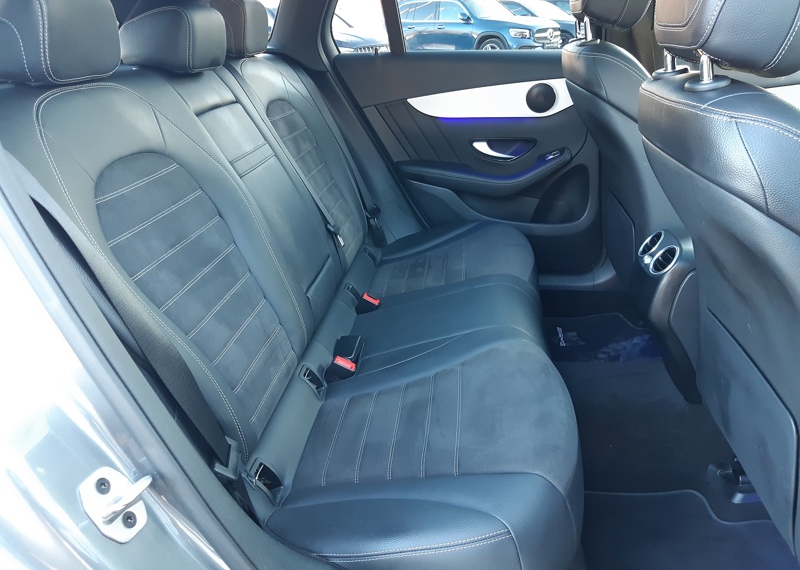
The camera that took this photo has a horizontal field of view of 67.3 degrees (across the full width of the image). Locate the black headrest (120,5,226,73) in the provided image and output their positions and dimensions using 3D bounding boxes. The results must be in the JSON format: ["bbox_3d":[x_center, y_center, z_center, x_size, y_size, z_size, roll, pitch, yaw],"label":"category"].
[{"bbox_3d":[-0.425,-0.483,1.175,0.150,0.115,0.220,3,24,7],"label":"black headrest"}]

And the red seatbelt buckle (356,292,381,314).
[{"bbox_3d":[-0.082,0.050,1.522,0.048,0.053,0.028,30,25,-6],"label":"red seatbelt buckle"}]

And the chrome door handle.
[{"bbox_3d":[0.300,-0.423,1.891,0.140,0.054,0.030,3,24,7],"label":"chrome door handle"}]

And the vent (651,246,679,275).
[{"bbox_3d":[0.529,-0.044,1.187,0.025,0.071,0.071,35,22,-11],"label":"vent"}]

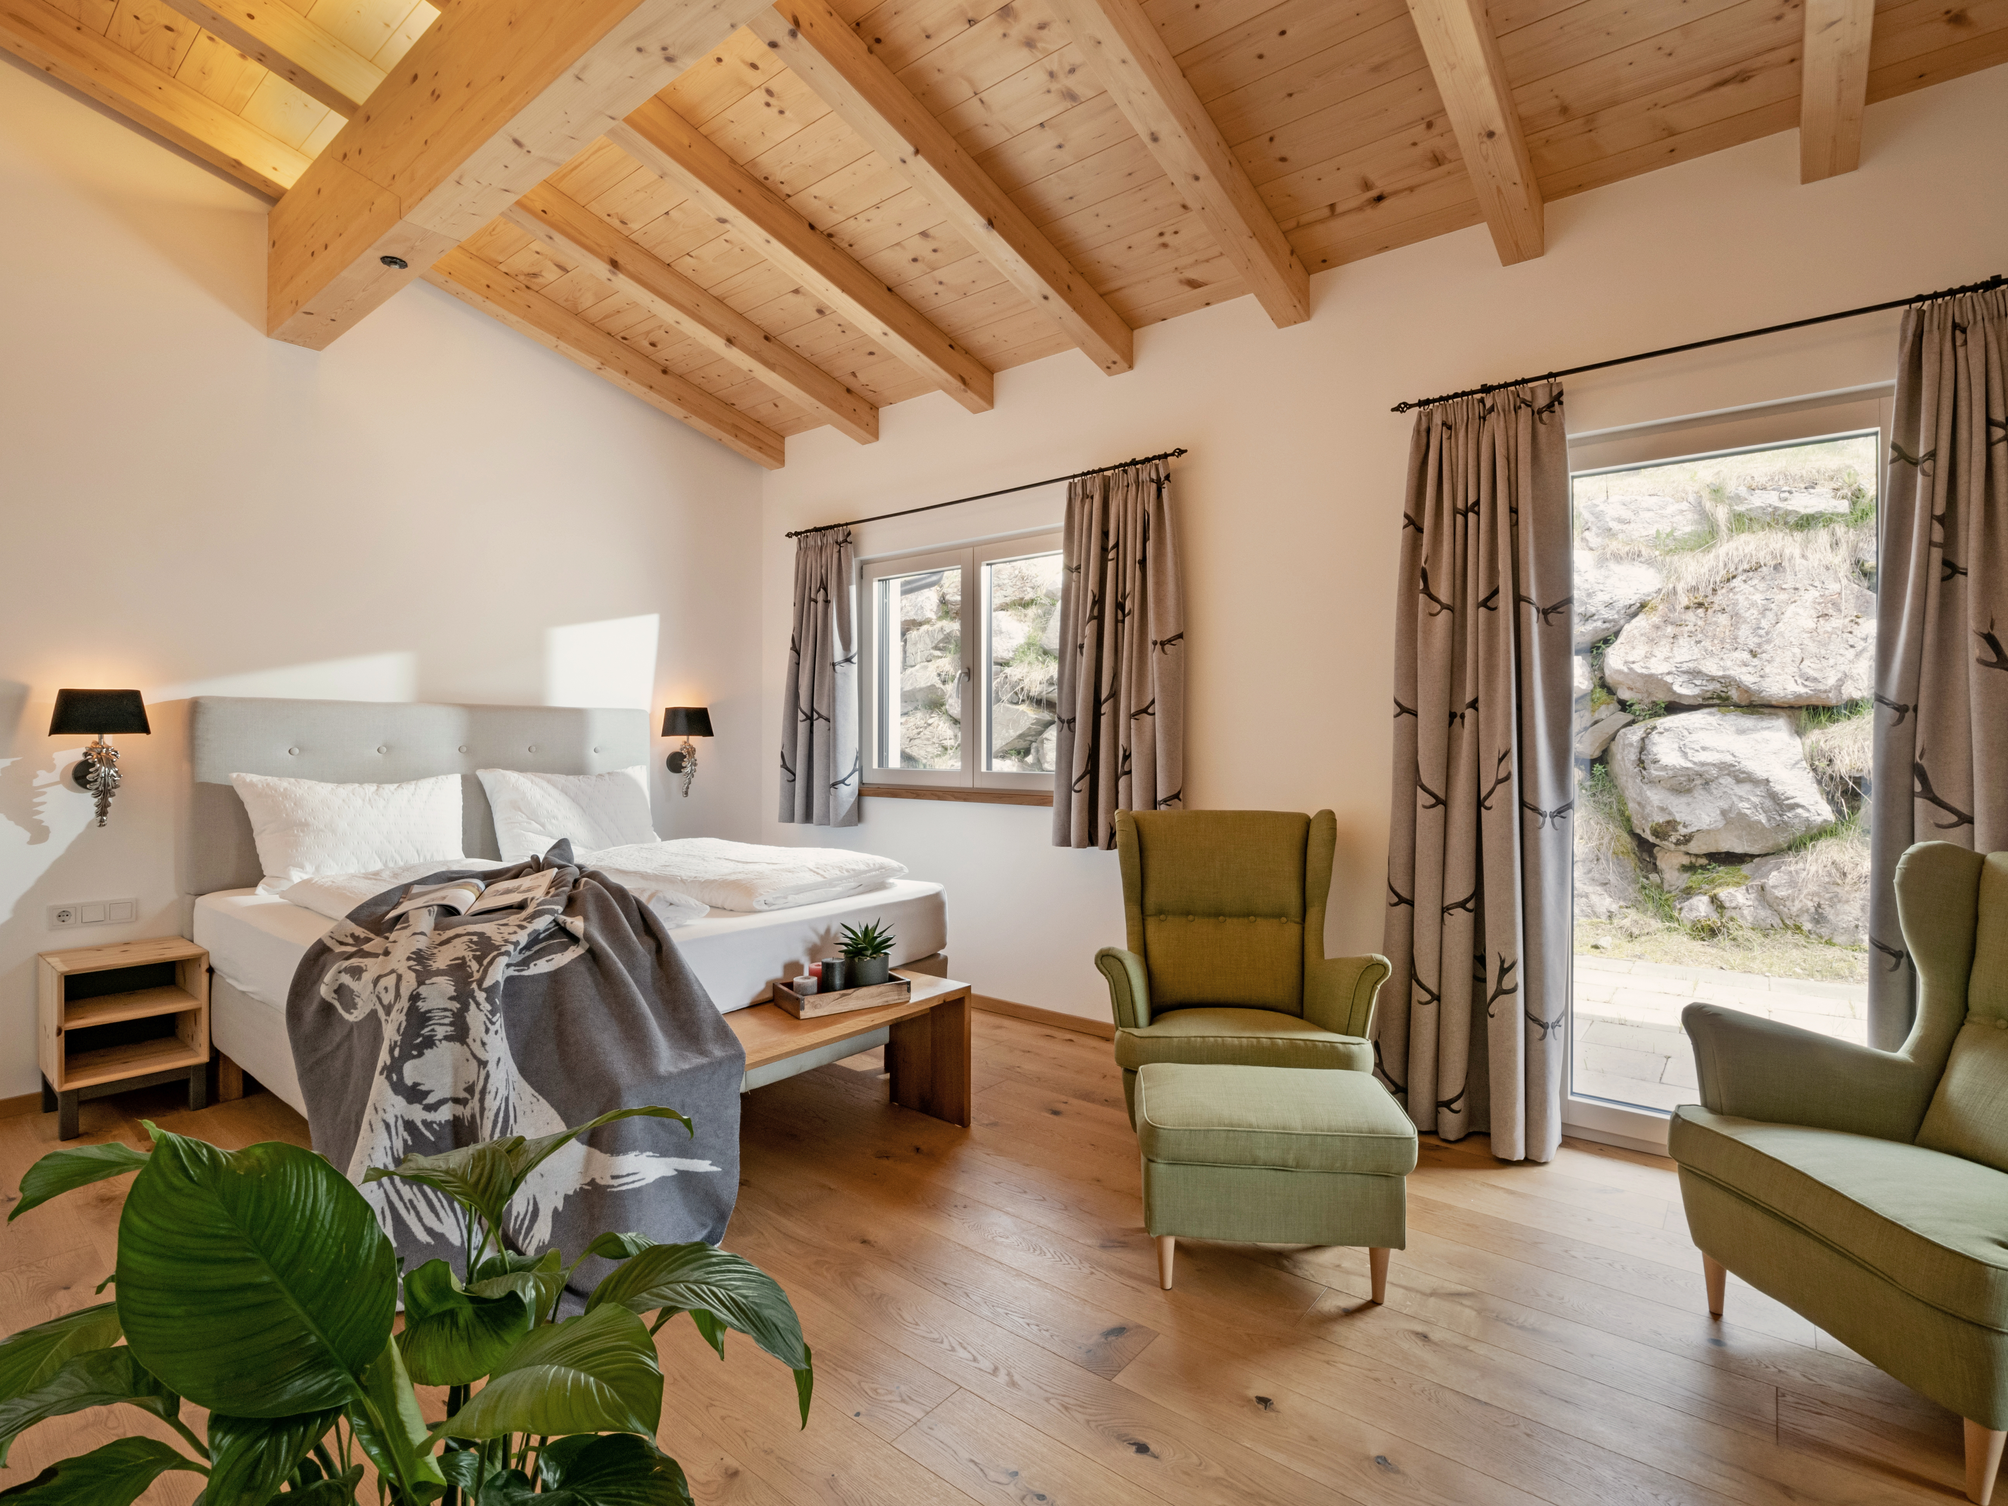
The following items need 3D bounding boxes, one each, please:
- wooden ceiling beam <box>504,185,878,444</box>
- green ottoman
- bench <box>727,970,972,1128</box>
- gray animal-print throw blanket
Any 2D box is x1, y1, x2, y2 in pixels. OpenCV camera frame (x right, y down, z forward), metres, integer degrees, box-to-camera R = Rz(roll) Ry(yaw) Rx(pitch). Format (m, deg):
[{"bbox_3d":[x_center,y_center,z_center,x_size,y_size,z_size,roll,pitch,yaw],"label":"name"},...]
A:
[{"bbox_3d":[-1.291,-1.899,4.129,0.121,0.165,1.996,1,-11,38],"label":"wooden ceiling beam"},{"bbox_3d":[0.636,1.010,2.254,0.600,0.440,0.480,0,0,6],"label":"green ottoman"},{"bbox_3d":[-0.610,0.990,2.652,0.364,0.463,1.220,0,0,36],"label":"bench"},{"bbox_3d":[-1.290,0.780,2.562,1.507,0.877,0.926,0,0,38],"label":"gray animal-print throw blanket"}]

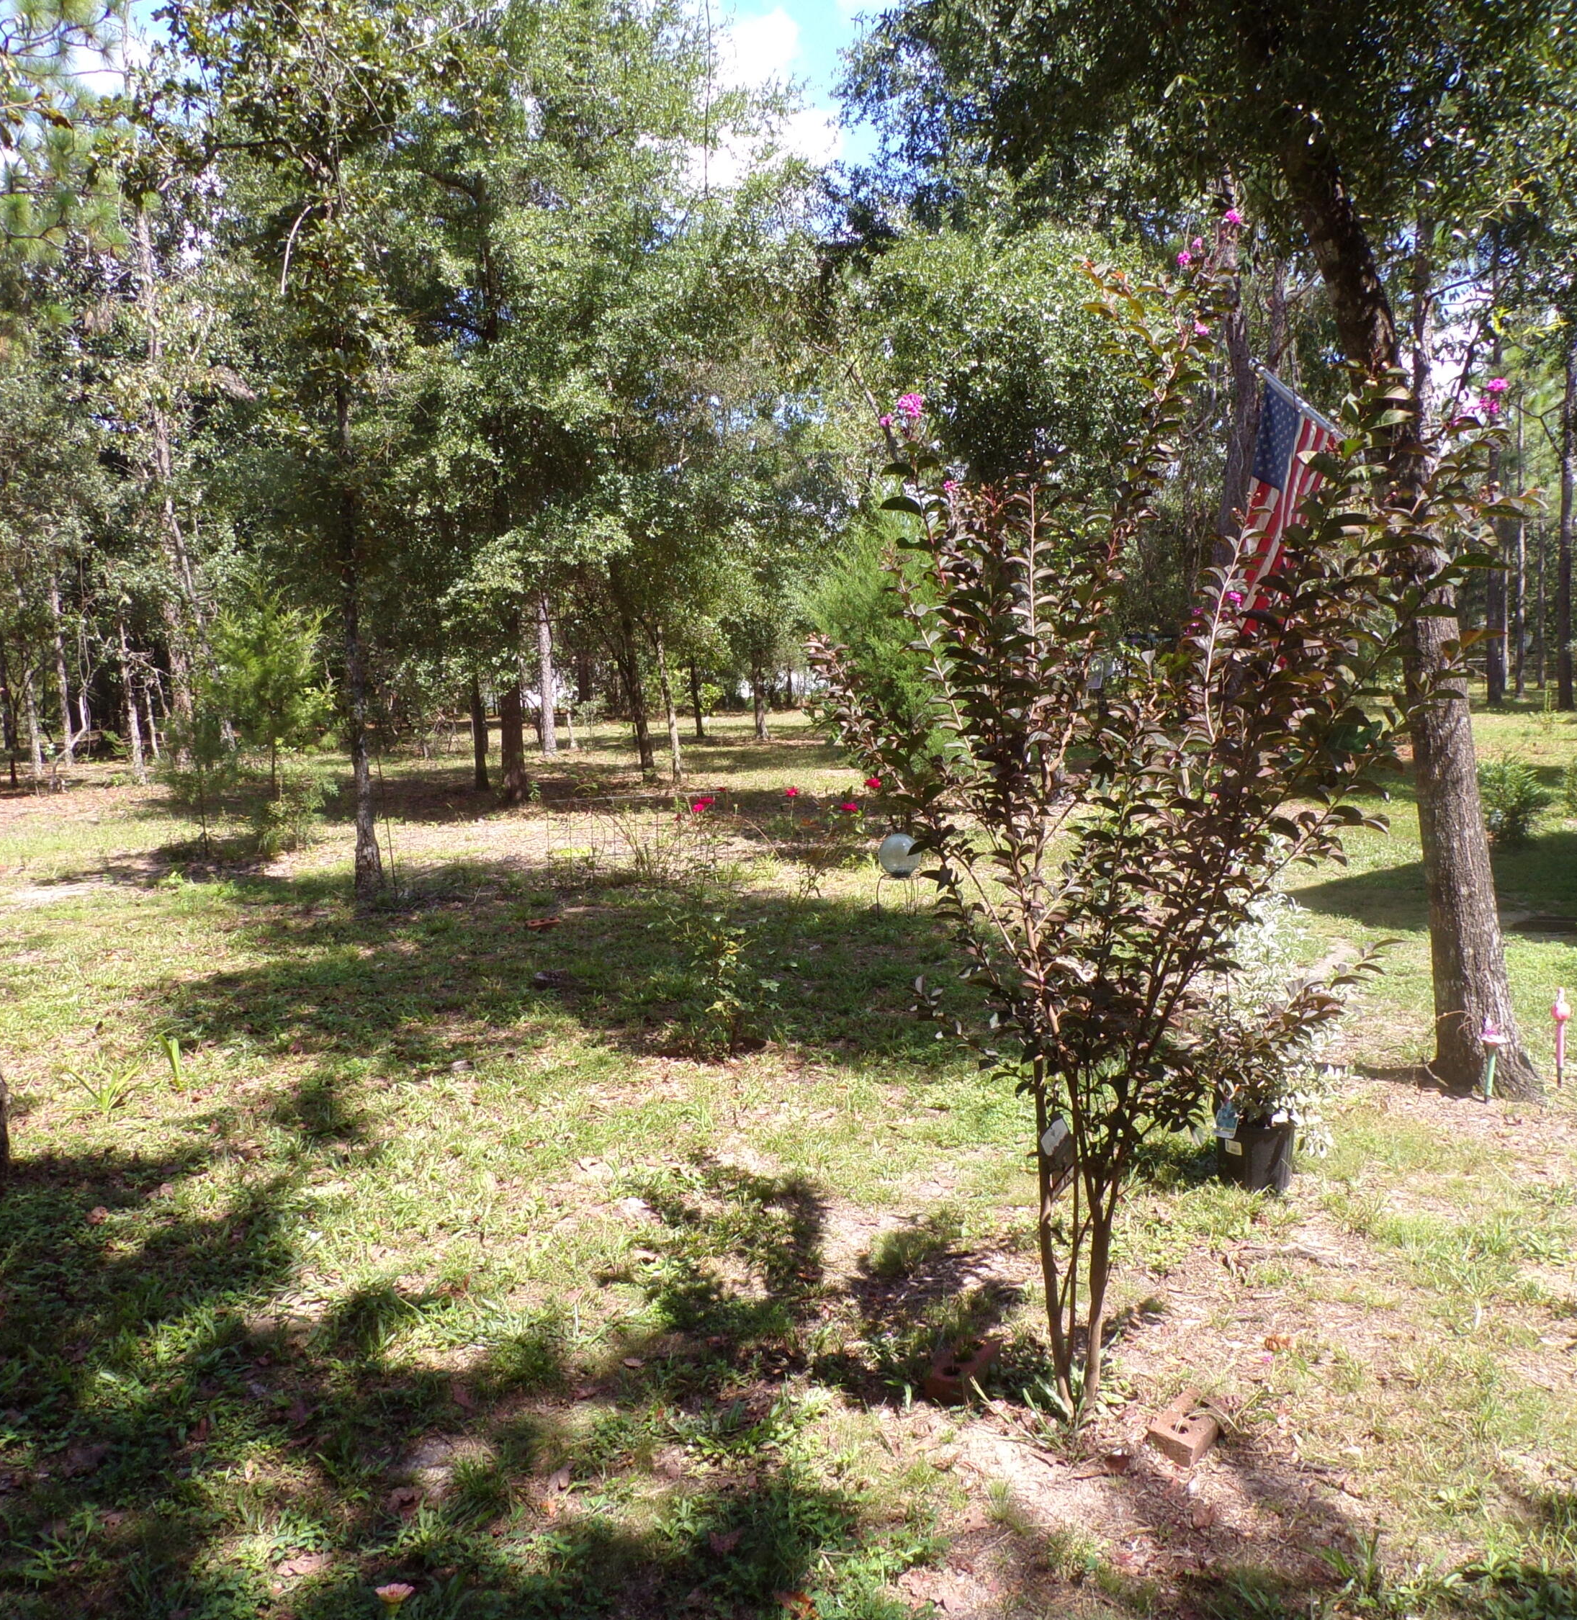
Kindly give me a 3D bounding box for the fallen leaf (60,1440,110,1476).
[{"bbox_3d":[-1.210,1.117,2.578,0.090,0.030,0.100,-2,5,-17],"label":"fallen leaf"}]

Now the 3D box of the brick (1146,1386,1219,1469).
[{"bbox_3d":[0.719,1.116,2.684,0.095,0.060,0.194,3,6,40],"label":"brick"}]

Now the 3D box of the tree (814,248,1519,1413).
[{"bbox_3d":[0.660,0.060,2.622,1.260,2.080,1.200,-1,5,0],"label":"tree"}]

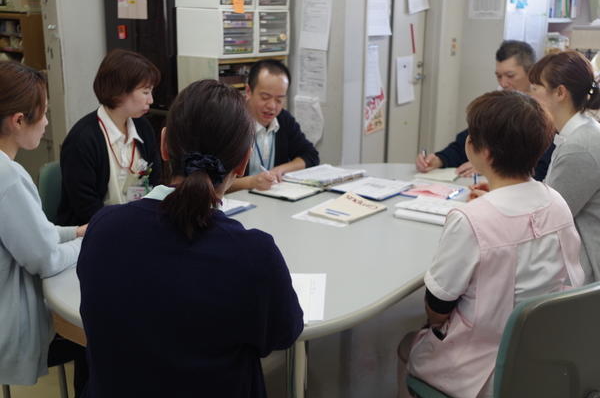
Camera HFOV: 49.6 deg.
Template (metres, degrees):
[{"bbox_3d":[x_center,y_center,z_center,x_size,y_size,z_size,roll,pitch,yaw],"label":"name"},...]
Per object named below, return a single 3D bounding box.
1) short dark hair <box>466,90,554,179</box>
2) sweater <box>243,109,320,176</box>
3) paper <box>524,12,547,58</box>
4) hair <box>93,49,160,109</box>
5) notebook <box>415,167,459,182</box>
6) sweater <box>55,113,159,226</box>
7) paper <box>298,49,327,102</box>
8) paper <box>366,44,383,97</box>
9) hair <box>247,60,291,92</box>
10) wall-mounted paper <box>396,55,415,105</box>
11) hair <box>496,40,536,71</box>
[{"bbox_3d":[0.533,-0.166,1.645,0.225,0.215,0.190,3,11,44],"label":"short dark hair"},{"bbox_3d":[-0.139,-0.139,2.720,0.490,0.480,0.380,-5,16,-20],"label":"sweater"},{"bbox_3d":[1.540,-1.069,4.250,0.175,0.300,0.010,9,17,28],"label":"paper"},{"bbox_3d":[-0.609,-0.416,2.280,0.220,0.195,0.185,3,16,11],"label":"hair"},{"bbox_3d":[0.640,-0.107,2.888,0.180,0.014,0.240,10,18,31],"label":"notebook"},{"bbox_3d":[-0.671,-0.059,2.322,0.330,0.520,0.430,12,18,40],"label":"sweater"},{"bbox_3d":[0.078,-0.729,3.848,0.210,0.297,0.012,10,16,34],"label":"paper"},{"bbox_3d":[0.466,-0.786,4.008,0.015,0.300,0.190,11,17,36],"label":"paper"},{"bbox_3d":[-0.127,-0.482,2.620,0.165,0.155,0.190,-5,16,-20],"label":"hair"},{"bbox_3d":[0.694,-0.789,4.326,0.012,0.297,0.210,11,17,36],"label":"wall-mounted paper"},{"bbox_3d":[0.958,-0.627,2.869,0.200,0.150,0.170,-22,25,-39],"label":"hair"}]

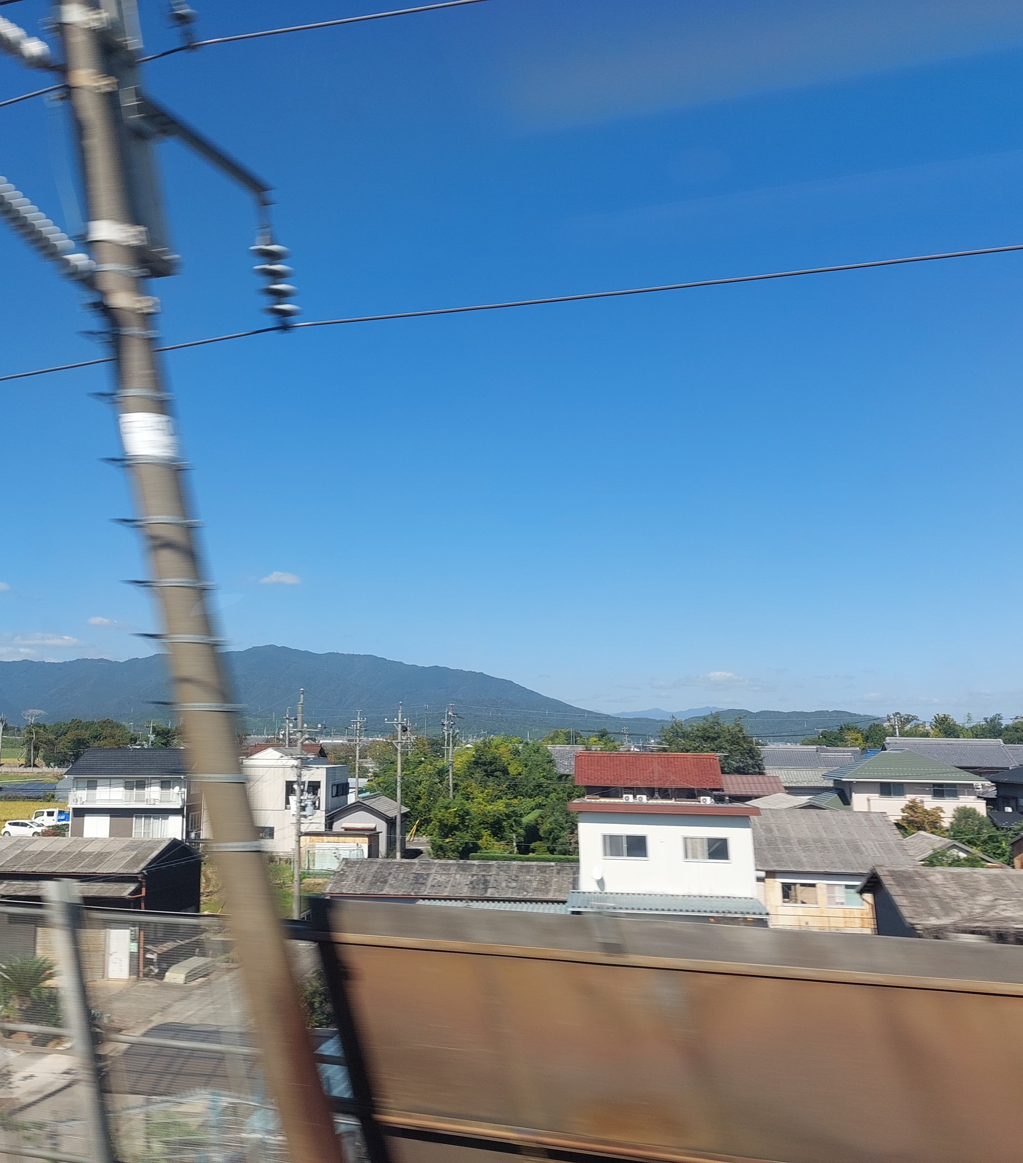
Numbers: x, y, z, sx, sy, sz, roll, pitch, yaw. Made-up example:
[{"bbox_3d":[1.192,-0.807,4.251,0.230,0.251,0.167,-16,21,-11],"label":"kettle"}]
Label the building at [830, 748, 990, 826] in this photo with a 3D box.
[{"bbox_3d":[32.704,18.676,90.000,11.400,8.400,9.800,0,-8,8],"label":"building"}]

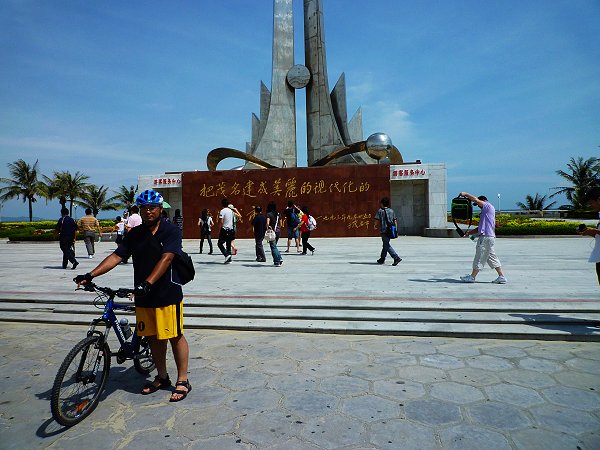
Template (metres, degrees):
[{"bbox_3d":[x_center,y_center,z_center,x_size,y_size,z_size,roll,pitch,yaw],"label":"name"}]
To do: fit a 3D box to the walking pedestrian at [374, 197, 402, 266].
[{"bbox_3d":[2.294,0.157,11.230,0.530,1.740,0.620,-2,2,-38],"label":"walking pedestrian"}]

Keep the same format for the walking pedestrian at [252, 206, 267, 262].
[{"bbox_3d":[-1.177,0.246,12.750,0.470,1.640,0.360,-1,2,6],"label":"walking pedestrian"}]

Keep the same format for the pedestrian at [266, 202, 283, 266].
[{"bbox_3d":[-0.665,0.232,11.306,0.460,1.670,0.480,-2,2,-23],"label":"pedestrian"}]

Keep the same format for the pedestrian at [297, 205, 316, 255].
[{"bbox_3d":[0.212,0.173,14.118,0.620,1.600,0.480,0,2,24],"label":"pedestrian"}]

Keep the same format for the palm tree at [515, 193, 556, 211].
[{"bbox_3d":[31.657,-2.596,58.000,5.300,3.900,5.300,-1,2,0],"label":"palm tree"}]

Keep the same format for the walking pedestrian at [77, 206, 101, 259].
[{"bbox_3d":[-6.770,0.260,13.935,0.620,1.640,0.450,-1,2,-18],"label":"walking pedestrian"}]

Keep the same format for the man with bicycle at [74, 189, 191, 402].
[{"bbox_3d":[-1.330,0.597,3.730,0.750,1.790,0.680,0,2,21],"label":"man with bicycle"}]

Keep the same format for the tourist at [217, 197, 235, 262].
[{"bbox_3d":[-2.061,0.183,11.987,0.500,1.770,0.520,-2,2,-27],"label":"tourist"}]

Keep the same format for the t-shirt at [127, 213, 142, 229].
[{"bbox_3d":[-4.874,0.015,12.800,0.500,0.680,0.340,-2,2,-27],"label":"t-shirt"}]

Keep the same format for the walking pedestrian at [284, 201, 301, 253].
[{"bbox_3d":[-0.261,0.104,15.100,0.530,1.770,0.440,-1,2,-14],"label":"walking pedestrian"}]

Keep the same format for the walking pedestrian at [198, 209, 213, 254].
[{"bbox_3d":[-3.229,0.223,14.805,0.470,1.560,0.400,-1,2,-12],"label":"walking pedestrian"}]

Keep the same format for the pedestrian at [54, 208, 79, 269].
[{"bbox_3d":[-6.359,0.342,11.800,0.550,1.660,0.500,-2,2,-27],"label":"pedestrian"}]

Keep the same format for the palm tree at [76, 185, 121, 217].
[{"bbox_3d":[-19.416,-1.727,42.064,4.600,4.400,4.600,-1,2,0],"label":"palm tree"}]

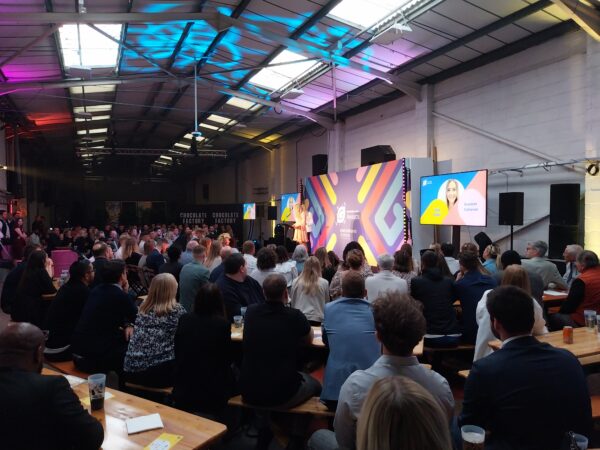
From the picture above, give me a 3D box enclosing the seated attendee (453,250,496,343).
[{"bbox_3d":[1.610,0.900,4.320,0.500,1.320,0.750,0,1,-12],"label":"seated attendee"}]

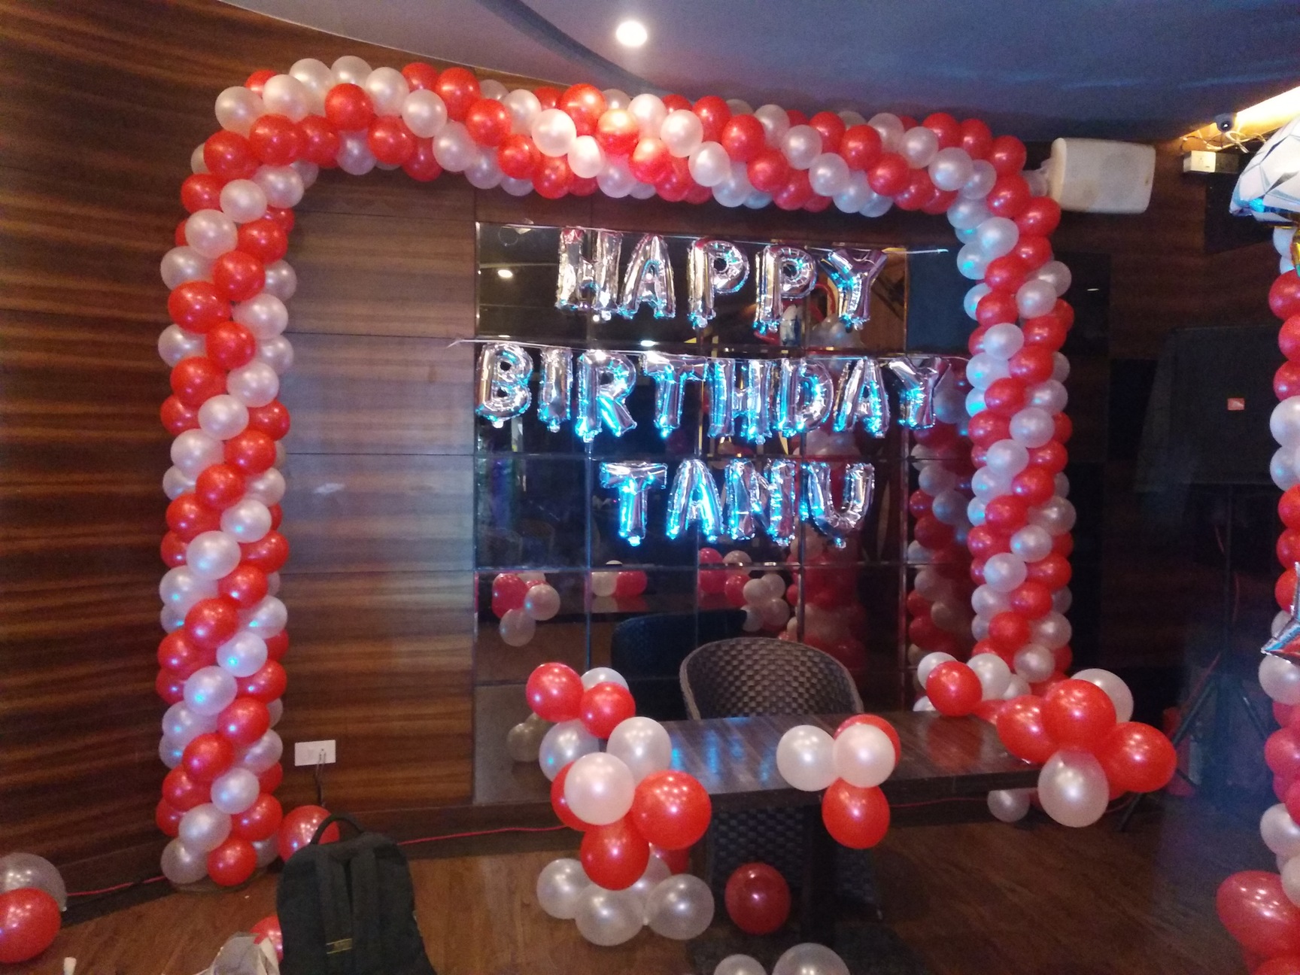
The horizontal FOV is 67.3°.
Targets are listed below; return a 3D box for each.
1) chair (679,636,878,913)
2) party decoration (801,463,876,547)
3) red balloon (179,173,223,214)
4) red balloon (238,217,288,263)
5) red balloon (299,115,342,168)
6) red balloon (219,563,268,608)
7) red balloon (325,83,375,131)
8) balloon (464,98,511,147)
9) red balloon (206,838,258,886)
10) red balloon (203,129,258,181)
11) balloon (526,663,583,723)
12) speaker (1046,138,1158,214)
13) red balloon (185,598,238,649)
[{"bbox_3d":[0.436,0.994,3.402,0.610,0.860,0.560,0,0,-9],"label":"chair"},{"bbox_3d":[0.790,0.068,4.096,0.295,0.345,0.075,0,1,-11],"label":"party decoration"},{"bbox_3d":[-1.522,-1.003,3.330,0.175,0.165,0.172,0,1,-11],"label":"red balloon"},{"bbox_3d":[-1.321,-0.840,3.329,0.172,0.165,0.180,0,1,-11],"label":"red balloon"},{"bbox_3d":[-1.134,-1.179,3.330,0.165,0.175,0.170,0,2,-11],"label":"red balloon"},{"bbox_3d":[-1.379,0.332,3.310,0.150,0.150,0.160,0,2,-11],"label":"red balloon"},{"bbox_3d":[-1.000,-1.265,3.248,0.162,0.162,0.162,0,1,-11],"label":"red balloon"},{"bbox_3d":[-0.571,-1.283,3.430,0.160,0.166,0.165,0,2,-11],"label":"balloon"},{"bbox_3d":[-1.441,1.293,3.370,0.172,0.172,0.175,0,0,-12],"label":"red balloon"},{"bbox_3d":[-1.365,-1.082,3.182,0.167,0.162,0.167,0,1,-11],"label":"red balloon"},{"bbox_3d":[-0.263,0.564,2.693,0.160,0.160,0.160,0,0,-12],"label":"balloon"},{"bbox_3d":[1.862,-1.284,4.027,0.380,0.275,0.220,0,13,-15],"label":"speaker"},{"bbox_3d":[-1.482,0.463,3.310,0.186,0.179,0.186,0,0,-12],"label":"red balloon"}]

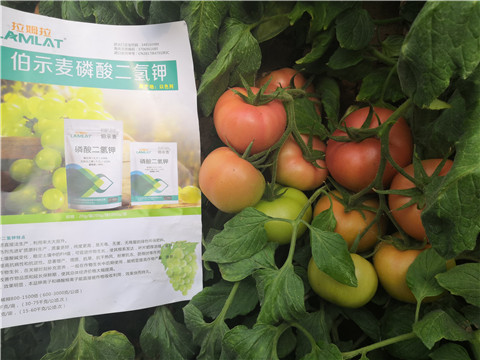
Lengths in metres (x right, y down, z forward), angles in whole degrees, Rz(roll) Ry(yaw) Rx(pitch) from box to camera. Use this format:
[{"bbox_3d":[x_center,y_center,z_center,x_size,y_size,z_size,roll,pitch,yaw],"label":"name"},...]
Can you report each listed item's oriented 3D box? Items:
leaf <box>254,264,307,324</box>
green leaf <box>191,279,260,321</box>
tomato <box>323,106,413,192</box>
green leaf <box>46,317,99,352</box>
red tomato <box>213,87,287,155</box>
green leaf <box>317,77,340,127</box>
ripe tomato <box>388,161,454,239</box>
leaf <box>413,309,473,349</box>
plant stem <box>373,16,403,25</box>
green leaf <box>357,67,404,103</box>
[{"bbox_3d":[0.042,0.118,0.385,0.053,0.062,0.028,6,-6,0],"label":"leaf"},{"bbox_3d":[-0.018,0.137,0.430,0.078,0.052,0.022,6,-12,2],"label":"green leaf"},{"bbox_3d":[0.139,-0.033,0.405,0.094,0.084,0.094,-8,48,8],"label":"tomato"},{"bbox_3d":[-0.188,0.173,0.420,0.058,0.046,0.022,0,0,-6],"label":"green leaf"},{"bbox_3d":[0.010,-0.065,0.410,0.080,0.072,0.080,5,37,-3],"label":"red tomato"},{"bbox_3d":[0.099,-0.087,0.420,0.026,0.058,0.022,-12,-6,3],"label":"green leaf"},{"bbox_3d":[0.195,0.020,0.390,0.080,0.077,0.076,1,14,5],"label":"ripe tomato"},{"bbox_3d":[0.211,0.155,0.390,0.062,0.042,0.032,0,6,0],"label":"leaf"},{"bbox_3d":[0.188,-0.202,0.475,0.037,0.007,0.007,-6,12,1],"label":"plant stem"},{"bbox_3d":[0.169,-0.115,0.450,0.056,0.043,0.024,-1,-9,6],"label":"green leaf"}]

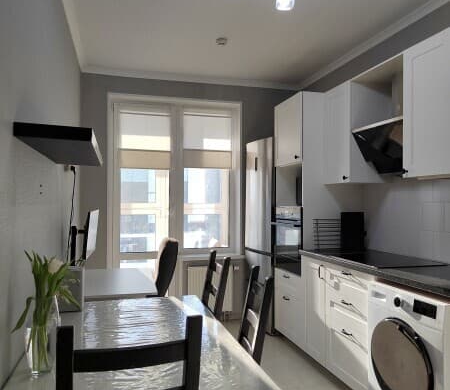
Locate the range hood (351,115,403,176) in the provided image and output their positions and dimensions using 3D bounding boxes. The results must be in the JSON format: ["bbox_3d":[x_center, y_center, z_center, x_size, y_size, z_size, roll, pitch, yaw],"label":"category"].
[{"bbox_3d":[1.222,-0.315,2.835,0.350,0.340,0.590,0,-1,-15],"label":"range hood"}]

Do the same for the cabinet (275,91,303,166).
[{"bbox_3d":[0.866,-0.580,3.775,0.600,0.600,0.600,0,-1,-15],"label":"cabinet"}]

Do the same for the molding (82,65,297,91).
[{"bbox_3d":[-0.269,-1.305,4.439,2.480,0.090,0.080,0,-1,-15],"label":"molding"}]

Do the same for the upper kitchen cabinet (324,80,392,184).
[{"bbox_3d":[1.100,-0.489,3.329,0.380,0.790,0.390,0,-1,-15],"label":"upper kitchen cabinet"}]

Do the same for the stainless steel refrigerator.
[{"bbox_3d":[0.657,0.428,4.315,0.650,1.960,0.600,0,-1,-20],"label":"stainless steel refrigerator"}]

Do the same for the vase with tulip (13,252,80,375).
[{"bbox_3d":[-0.635,0.408,1.426,0.230,0.420,0.200,0,-1,-15],"label":"vase with tulip"}]

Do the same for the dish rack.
[{"bbox_3d":[0.889,0.340,3.344,0.300,0.260,0.170,0,-1,-15],"label":"dish rack"}]

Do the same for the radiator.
[{"bbox_3d":[-0.150,1.040,4.375,0.500,0.500,0.100,0,-1,-15],"label":"radiator"}]

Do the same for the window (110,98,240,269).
[{"bbox_3d":[-0.522,-0.025,4.408,1.460,2.080,0.140,0,-1,-15],"label":"window"}]

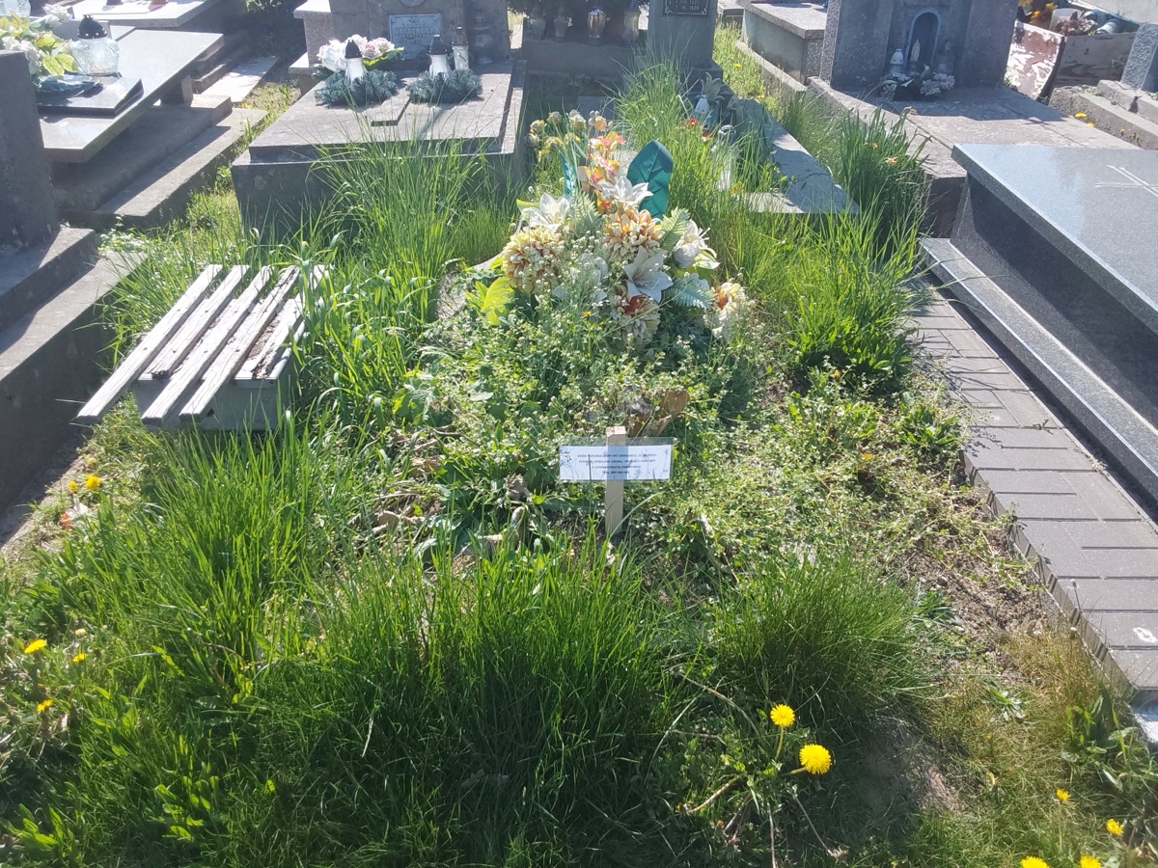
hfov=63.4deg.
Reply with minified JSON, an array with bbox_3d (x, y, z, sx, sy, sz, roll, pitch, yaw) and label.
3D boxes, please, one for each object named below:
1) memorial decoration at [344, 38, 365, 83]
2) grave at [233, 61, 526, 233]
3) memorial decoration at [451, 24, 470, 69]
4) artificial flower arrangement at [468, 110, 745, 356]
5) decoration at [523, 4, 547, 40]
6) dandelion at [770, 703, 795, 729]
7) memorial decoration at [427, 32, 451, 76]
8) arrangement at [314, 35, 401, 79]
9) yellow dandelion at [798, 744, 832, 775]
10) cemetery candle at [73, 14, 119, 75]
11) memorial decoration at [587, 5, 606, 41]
[{"bbox_3d":[-1.074,-1.763,4.454,0.100,0.225,0.100,0,31,-2],"label":"memorial decoration"},{"bbox_3d":[-0.823,-1.478,4.537,1.080,0.350,2.060,0,31,-2],"label":"grave"},{"bbox_3d":[-0.605,-1.967,4.790,0.088,0.215,0.088,0,31,-2],"label":"memorial decoration"},{"bbox_3d":[0.106,-0.653,2.996,0.790,0.540,0.520,0,31,-2],"label":"artificial flower arrangement"},{"bbox_3d":[-0.287,-2.705,6.127,0.145,0.235,0.145,0,31,-2],"label":"decoration"},{"bbox_3d":[0.324,0.449,1.488,0.037,0.026,0.037,0,31,-2],"label":"dandelion"},{"bbox_3d":[-0.670,-1.779,4.452,0.103,0.240,0.103,0,31,-2],"label":"memorial decoration"},{"bbox_3d":[-1.101,-1.868,4.655,0.430,0.210,0.250,0,31,-2],"label":"arrangement"},{"bbox_3d":[0.363,0.501,1.441,0.045,0.030,0.045,0,31,-2],"label":"yellow dandelion"},{"bbox_3d":[-2.045,-1.644,3.965,0.185,0.235,0.185,0,31,-2],"label":"cemetery candle"},{"bbox_3d":[0.117,-2.715,6.134,0.125,0.250,0.125,0,31,-2],"label":"memorial decoration"}]

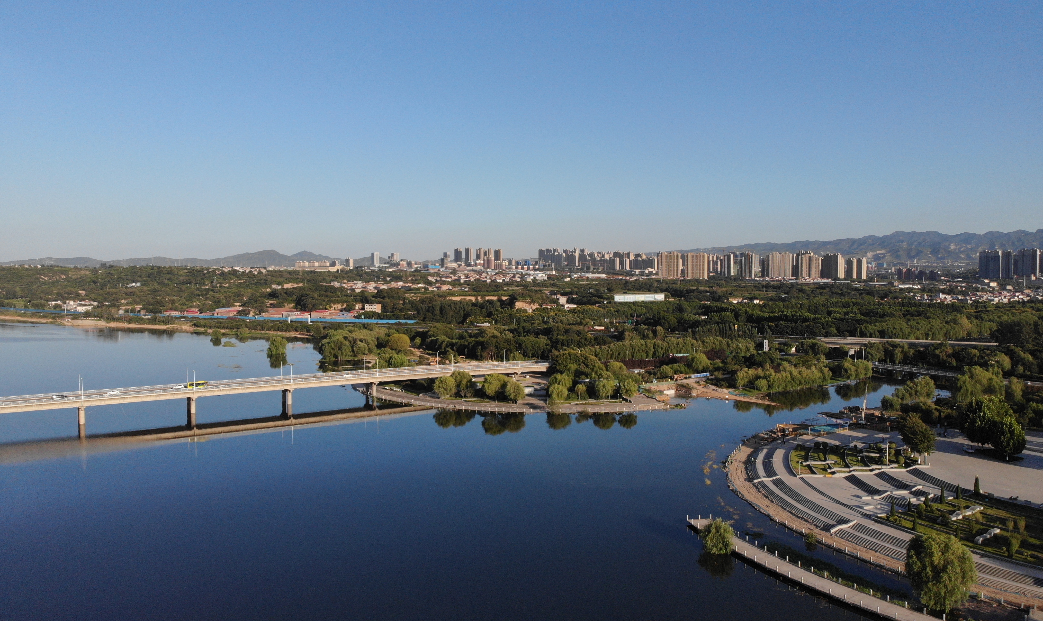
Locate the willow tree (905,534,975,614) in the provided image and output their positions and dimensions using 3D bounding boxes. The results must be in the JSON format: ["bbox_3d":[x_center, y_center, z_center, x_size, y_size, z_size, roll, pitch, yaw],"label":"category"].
[{"bbox_3d":[75.970,46.970,131.000,12.400,12.200,12.400,0,3,0],"label":"willow tree"}]

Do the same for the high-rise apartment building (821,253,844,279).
[{"bbox_3d":[803.010,-114.590,1865.000,22.000,68.000,54.000,-1,3,-25],"label":"high-rise apartment building"}]

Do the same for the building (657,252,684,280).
[{"bbox_3d":[374.380,-112.850,1820.000,58.000,68.500,20.000,1,3,24],"label":"building"}]

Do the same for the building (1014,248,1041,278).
[{"bbox_3d":[1441.910,-134.700,2060.000,21.000,82.000,57.000,-2,4,-37],"label":"building"}]

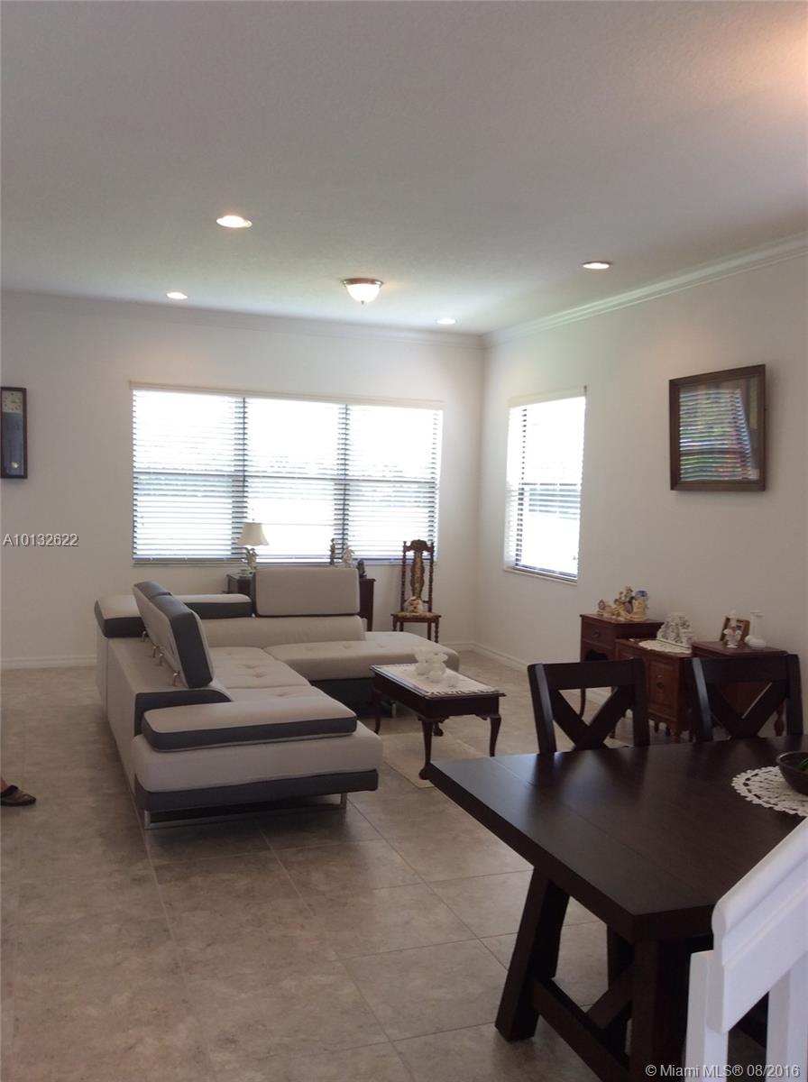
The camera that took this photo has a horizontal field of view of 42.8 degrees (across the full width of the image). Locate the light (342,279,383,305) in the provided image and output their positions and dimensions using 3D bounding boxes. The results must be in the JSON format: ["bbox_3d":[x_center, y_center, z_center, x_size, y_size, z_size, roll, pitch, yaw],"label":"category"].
[{"bbox_3d":[-0.277,-1.643,6.762,0.280,0.150,0.280,1,4,0],"label":"light"}]

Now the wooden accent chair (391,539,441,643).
[{"bbox_3d":[0.119,0.524,8.963,0.430,1.075,0.440,1,3,1],"label":"wooden accent chair"}]

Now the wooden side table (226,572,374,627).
[{"bbox_3d":[-0.870,0.681,8.761,1.190,0.745,0.440,0,4,-19],"label":"wooden side table"}]

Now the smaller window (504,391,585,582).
[{"bbox_3d":[1.099,-0.429,8.085,0.100,1.430,1.250,0,4,-20],"label":"smaller window"}]

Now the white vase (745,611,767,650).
[{"bbox_3d":[1.879,0.474,5.495,0.110,0.190,0.090,3,4,29],"label":"white vase"}]

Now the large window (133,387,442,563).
[{"bbox_3d":[-0.924,-0.515,8.654,2.630,1.430,0.100,0,4,-20],"label":"large window"}]

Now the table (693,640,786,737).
[{"bbox_3d":[1.777,0.914,5.516,0.370,0.696,0.390,0,4,-20],"label":"table"}]

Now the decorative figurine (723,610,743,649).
[{"bbox_3d":[1.780,0.475,5.576,0.105,0.195,0.100,0,4,-19],"label":"decorative figurine"}]

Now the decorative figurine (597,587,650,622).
[{"bbox_3d":[1.416,0.403,6.619,0.170,0.185,0.310,0,4,-20],"label":"decorative figurine"}]

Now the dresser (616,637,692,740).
[{"bbox_3d":[1.575,0.922,6.078,0.370,0.600,0.660,0,4,-20],"label":"dresser"}]

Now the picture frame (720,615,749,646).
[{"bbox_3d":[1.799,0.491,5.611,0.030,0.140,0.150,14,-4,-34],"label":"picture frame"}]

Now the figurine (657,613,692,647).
[{"bbox_3d":[1.653,0.538,6.281,0.100,0.183,0.285,0,4,-19],"label":"figurine"}]

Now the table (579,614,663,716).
[{"bbox_3d":[1.391,0.861,6.643,0.325,0.725,0.460,0,4,-19],"label":"table"}]

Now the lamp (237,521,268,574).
[{"bbox_3d":[-1.275,0.071,8.633,0.250,0.470,0.260,0,4,-19],"label":"lamp"}]

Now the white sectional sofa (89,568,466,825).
[{"bbox_3d":[-0.628,0.750,6.330,2.295,0.900,3.150,0,4,-19],"label":"white sectional sofa"}]

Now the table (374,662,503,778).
[{"bbox_3d":[0.171,1.014,5.899,0.470,0.455,0.960,0,4,-19],"label":"table"}]

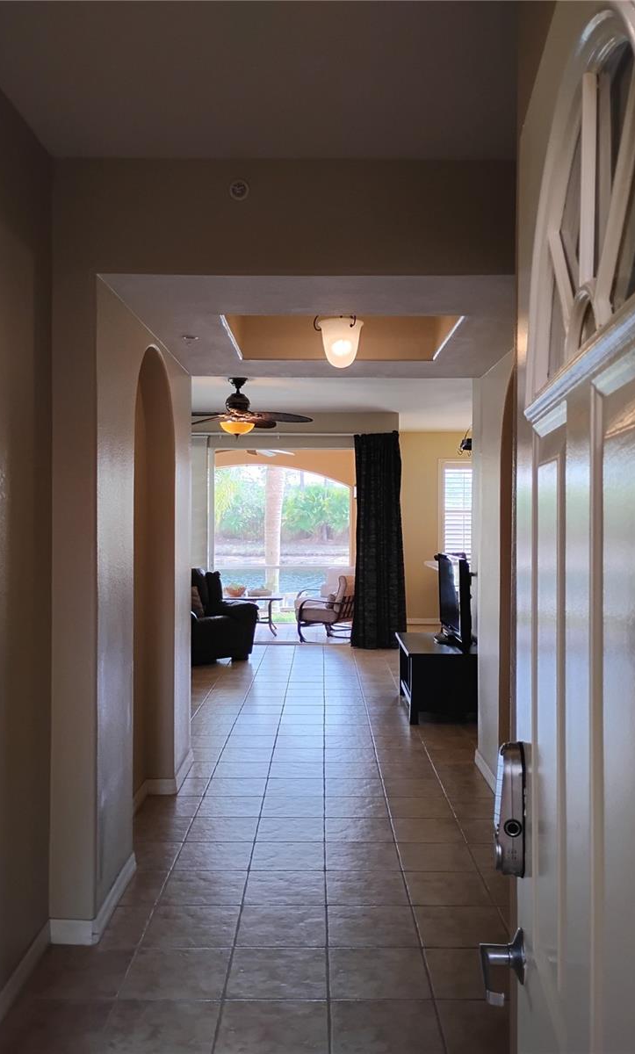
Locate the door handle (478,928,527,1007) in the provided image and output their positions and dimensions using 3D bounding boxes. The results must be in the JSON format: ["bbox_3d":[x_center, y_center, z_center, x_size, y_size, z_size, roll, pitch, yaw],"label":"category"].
[{"bbox_3d":[0.248,0.589,1.141,0.062,0.080,0.142,0,1,6],"label":"door handle"}]

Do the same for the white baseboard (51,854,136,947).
[{"bbox_3d":[-0.874,1.459,3.400,0.178,0.090,0.650,0,1,0],"label":"white baseboard"}]

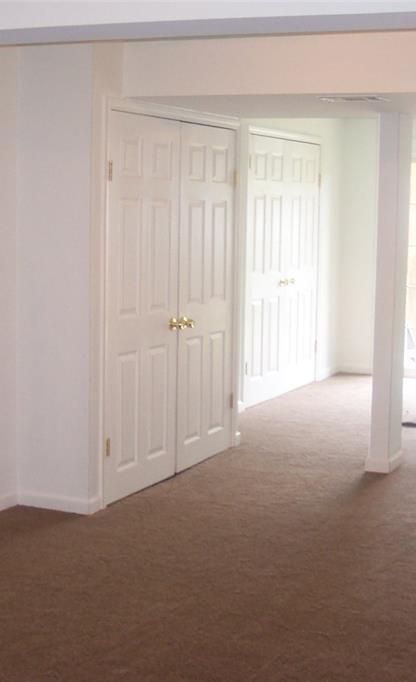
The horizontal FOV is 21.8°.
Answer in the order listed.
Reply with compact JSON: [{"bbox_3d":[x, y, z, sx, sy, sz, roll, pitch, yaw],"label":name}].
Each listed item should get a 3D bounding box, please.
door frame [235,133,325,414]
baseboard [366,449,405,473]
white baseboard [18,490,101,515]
[{"bbox_3d":[0.608,-0.609,8.818,0.120,2.120,1.690,5,8,25],"label":"door frame"},{"bbox_3d":[1.064,0.727,6.525,0.147,0.075,0.260,5,8,25],"label":"baseboard"},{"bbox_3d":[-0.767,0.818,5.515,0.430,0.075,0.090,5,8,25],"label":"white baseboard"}]

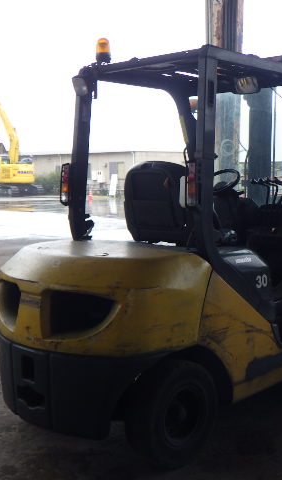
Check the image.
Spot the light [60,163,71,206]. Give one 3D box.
[{"bbox_3d":[-0.463,-0.349,3.924,0.080,0.250,0.055,5,8,43],"label":"light"}]

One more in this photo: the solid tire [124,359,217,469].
[{"bbox_3d":[0.165,0.880,3.275,0.180,0.555,0.555,5,8,43],"label":"solid tire"}]

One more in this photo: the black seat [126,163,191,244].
[{"bbox_3d":[0.256,-0.239,3.963,0.510,0.520,0.570,5,8,43],"label":"black seat"}]

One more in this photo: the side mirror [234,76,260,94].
[{"bbox_3d":[0.687,-1.007,4.097,0.190,0.125,0.060,3,7,31],"label":"side mirror"}]

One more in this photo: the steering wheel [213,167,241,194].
[{"bbox_3d":[0.523,-0.383,4.232,0.310,0.060,0.310,5,40,43],"label":"steering wheel"}]

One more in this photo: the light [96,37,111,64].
[{"bbox_3d":[-0.234,-1.182,3.930,0.100,0.165,0.100,0,6,0],"label":"light"}]

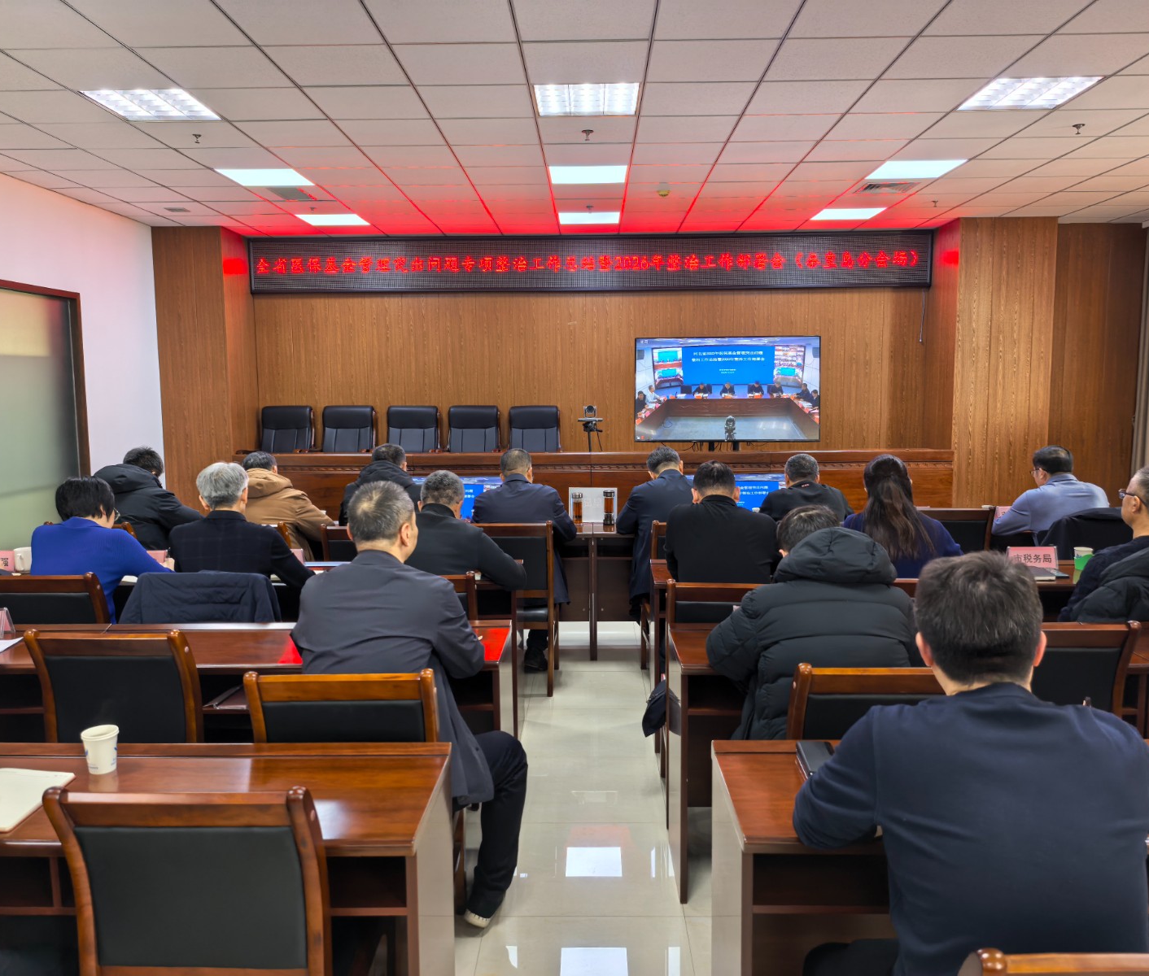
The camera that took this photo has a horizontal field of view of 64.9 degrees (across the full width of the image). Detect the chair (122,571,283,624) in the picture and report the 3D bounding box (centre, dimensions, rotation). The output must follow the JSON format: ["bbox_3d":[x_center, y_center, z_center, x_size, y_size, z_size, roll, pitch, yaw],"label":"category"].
[{"bbox_3d":[-1.366,0.745,3.597,0.500,0.920,0.570,0,7,1],"label":"chair"}]

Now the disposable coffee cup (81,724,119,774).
[{"bbox_3d":[-1.039,0.579,1.986,0.080,0.090,0.080,0,6,0],"label":"disposable coffee cup"}]

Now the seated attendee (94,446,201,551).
[{"bbox_3d":[-2.358,0.408,5.127,0.570,1.290,0.760,1,6,9],"label":"seated attendee"}]

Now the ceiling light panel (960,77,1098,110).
[{"bbox_3d":[2.543,-2.228,5.072,0.600,0.050,0.580,0,6,1],"label":"ceiling light panel"}]

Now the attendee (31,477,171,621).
[{"bbox_3d":[-1.898,0.566,3.788,0.520,1.240,0.680,1,7,9],"label":"attendee"}]

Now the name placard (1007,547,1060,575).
[{"bbox_3d":[2.134,0.321,4.217,0.215,0.105,0.090,0,7,1],"label":"name placard"}]

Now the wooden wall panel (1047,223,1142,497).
[{"bbox_3d":[5.204,-1.024,9.120,0.828,3.175,0.050,0,6,1],"label":"wooden wall panel"}]

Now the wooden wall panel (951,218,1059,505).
[{"bbox_3d":[4.188,-0.999,8.879,0.940,3.227,0.100,0,6,1],"label":"wooden wall panel"}]

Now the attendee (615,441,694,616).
[{"bbox_3d":[0.517,0.414,5.038,0.580,1.280,0.820,0,6,1],"label":"attendee"}]

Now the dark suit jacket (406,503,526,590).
[{"bbox_3d":[-0.521,0.384,3.699,0.580,0.650,0.480,0,7,5],"label":"dark suit jacket"}]

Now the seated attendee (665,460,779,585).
[{"bbox_3d":[0.604,0.542,3.816,0.500,1.320,0.750,0,7,1],"label":"seated attendee"}]

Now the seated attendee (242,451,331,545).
[{"bbox_3d":[-1.681,0.430,5.108,0.580,1.278,0.750,1,7,9],"label":"seated attendee"}]

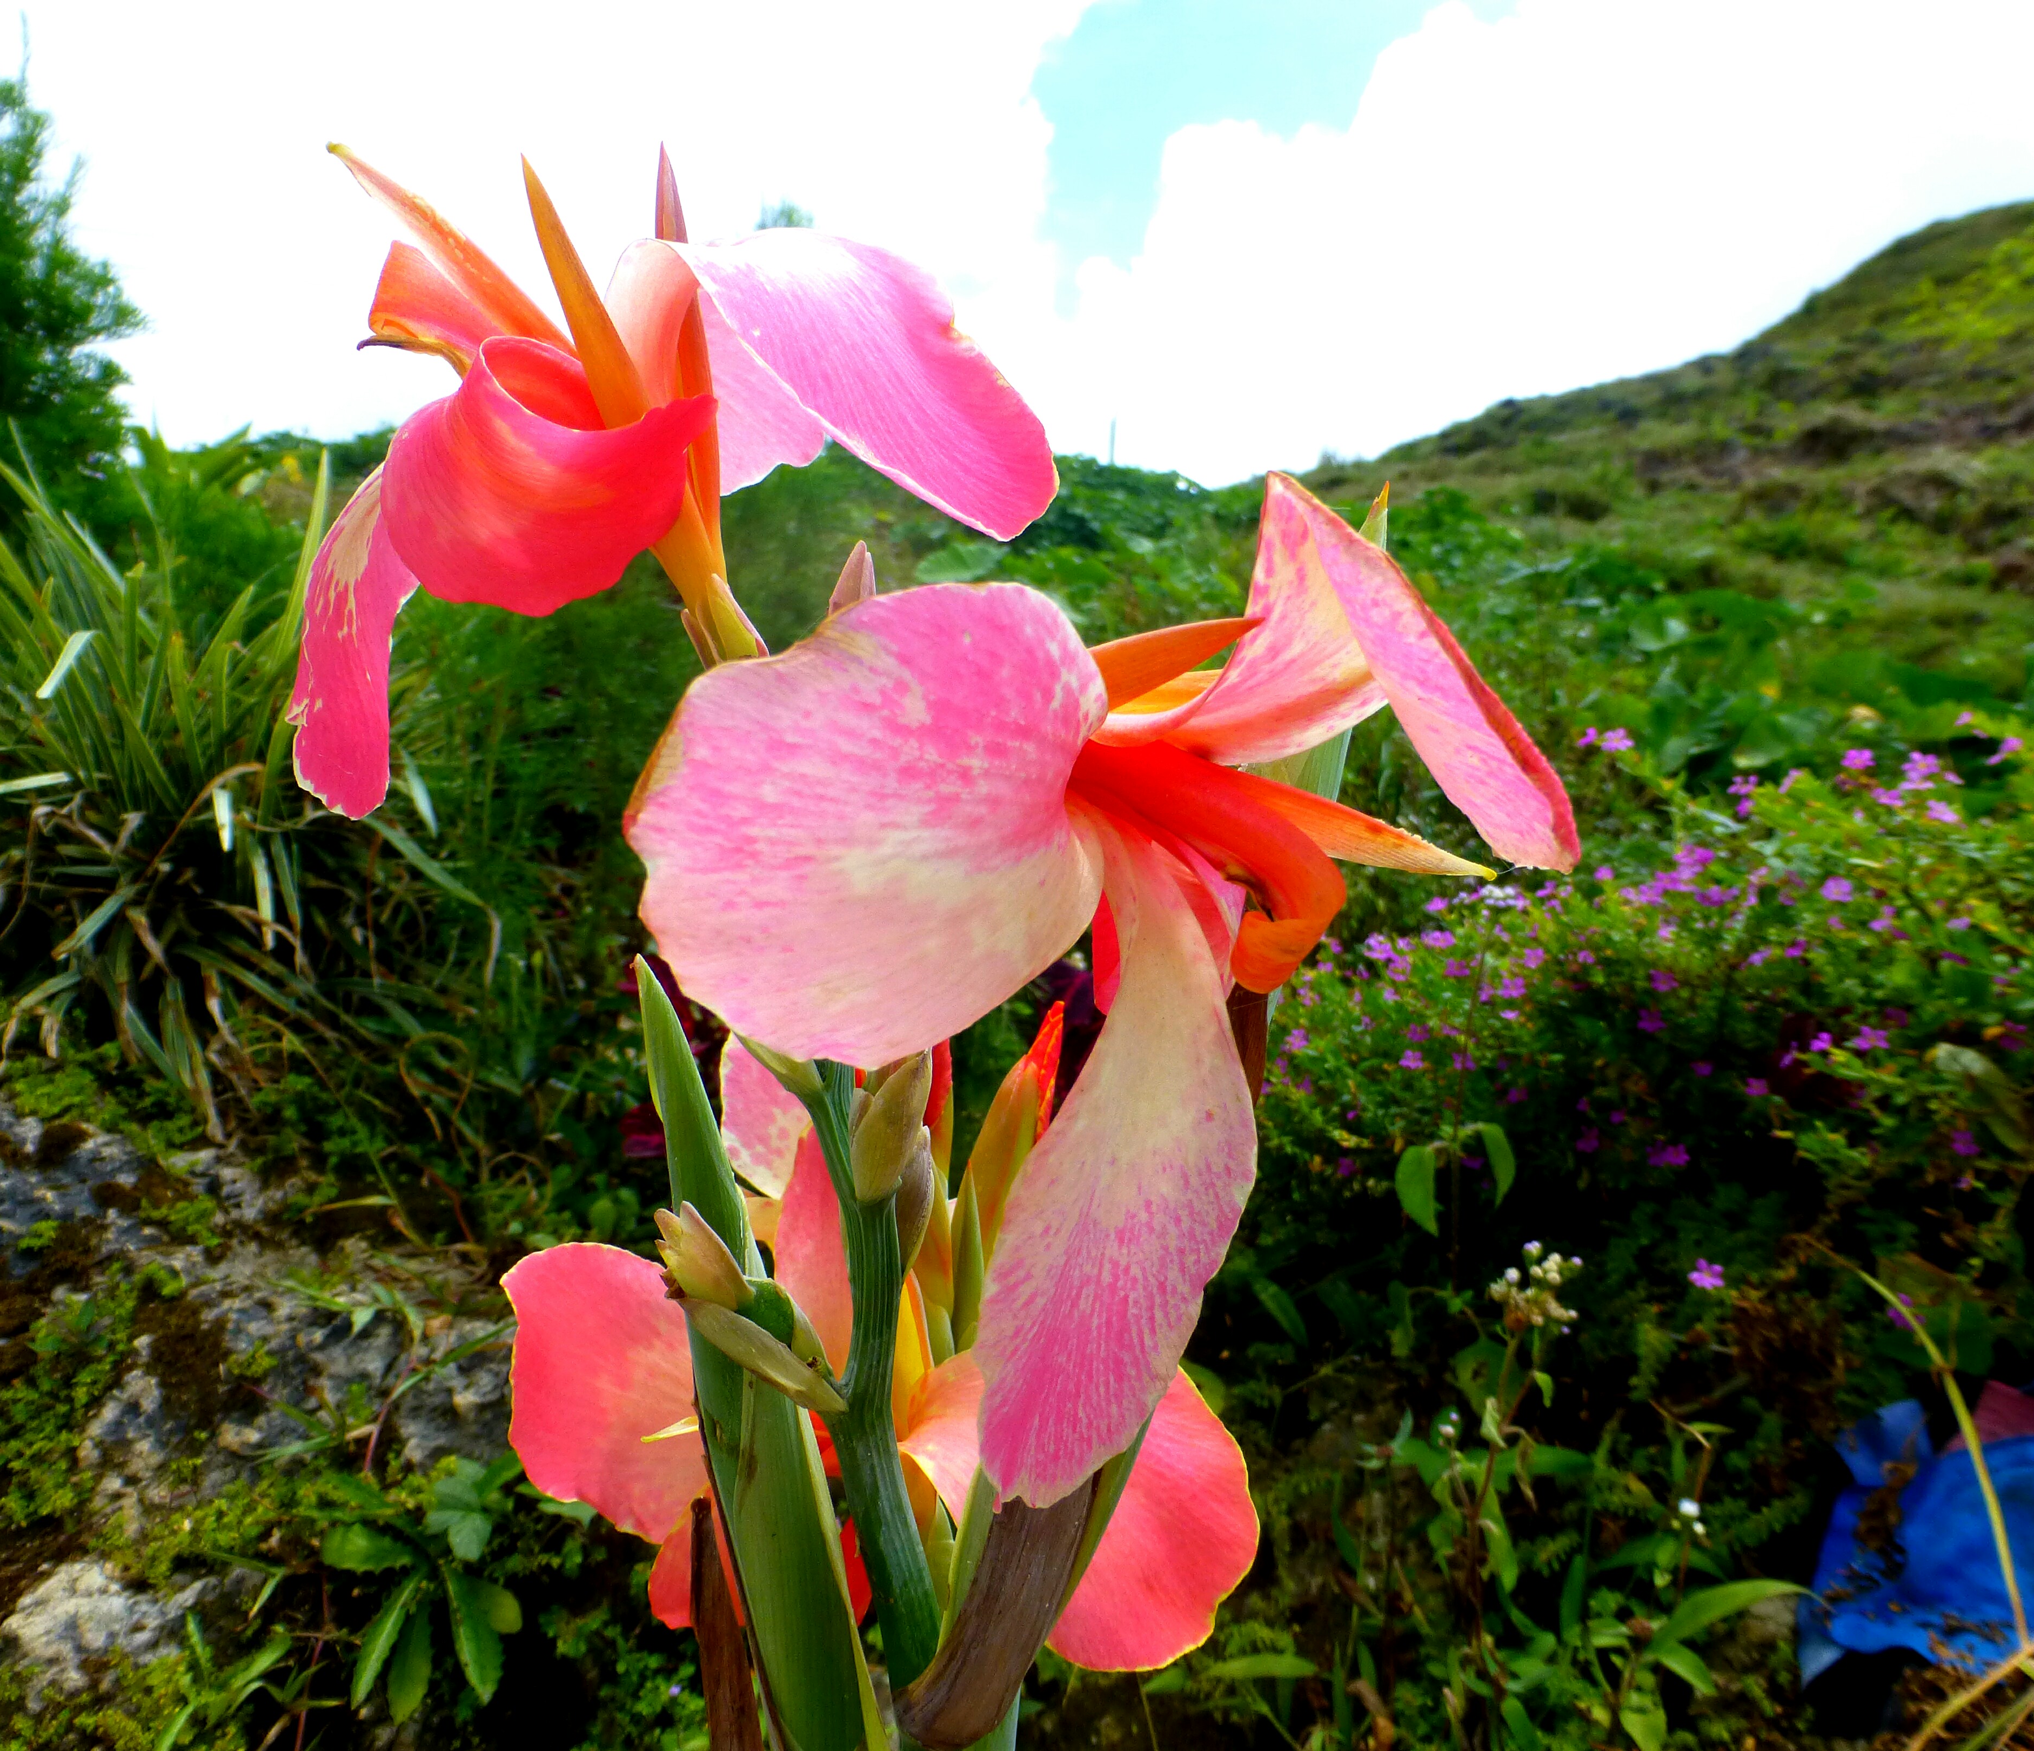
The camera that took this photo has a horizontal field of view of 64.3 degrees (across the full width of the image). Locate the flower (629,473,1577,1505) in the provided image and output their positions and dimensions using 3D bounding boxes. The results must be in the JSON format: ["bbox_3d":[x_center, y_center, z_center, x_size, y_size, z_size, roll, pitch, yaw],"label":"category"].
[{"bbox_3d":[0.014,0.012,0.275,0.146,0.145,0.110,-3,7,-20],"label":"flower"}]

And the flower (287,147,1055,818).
[{"bbox_3d":[-0.071,-0.071,0.325,0.150,0.109,0.100,3,8,27],"label":"flower"}]

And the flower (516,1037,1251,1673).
[{"bbox_3d":[-0.028,0.095,0.345,0.150,0.099,0.100,2,7,18],"label":"flower"}]

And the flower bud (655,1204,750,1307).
[{"bbox_3d":[-0.056,0.068,0.290,0.017,0.014,0.013,5,9,37],"label":"flower bud"}]

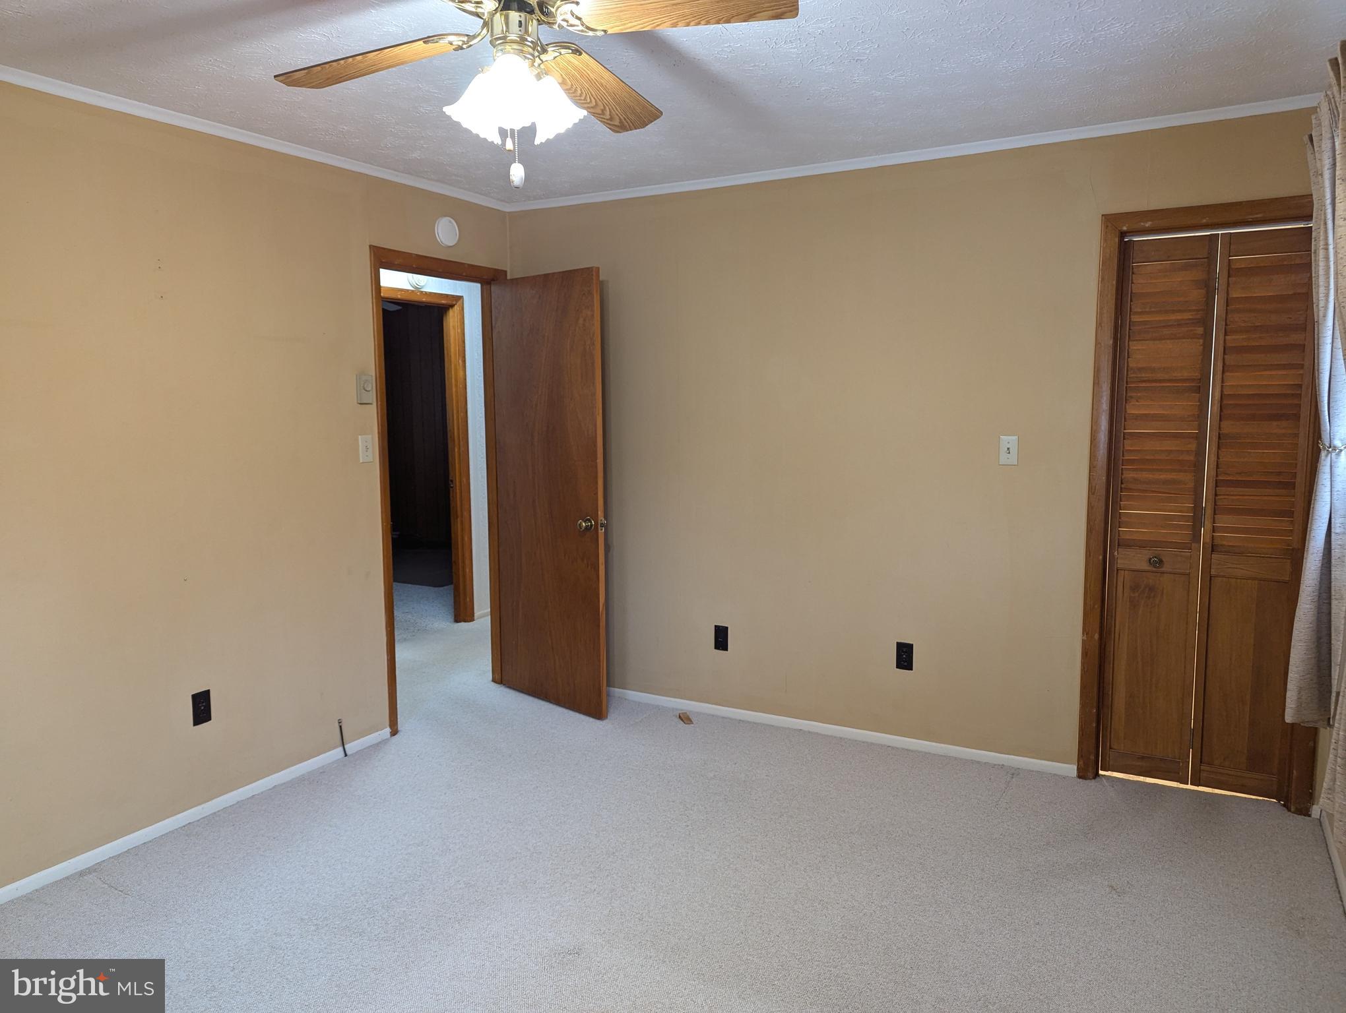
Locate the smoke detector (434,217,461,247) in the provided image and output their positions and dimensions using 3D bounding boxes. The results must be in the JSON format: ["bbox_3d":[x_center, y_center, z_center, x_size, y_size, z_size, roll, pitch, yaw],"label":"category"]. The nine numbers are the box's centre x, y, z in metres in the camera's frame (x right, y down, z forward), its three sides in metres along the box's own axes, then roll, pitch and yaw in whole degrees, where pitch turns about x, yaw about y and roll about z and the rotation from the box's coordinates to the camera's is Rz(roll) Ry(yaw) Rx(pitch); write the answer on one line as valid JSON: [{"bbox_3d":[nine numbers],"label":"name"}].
[{"bbox_3d":[-1.036,-1.265,4.300,0.026,0.135,0.135,3,8,29],"label":"smoke detector"}]

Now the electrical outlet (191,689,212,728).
[{"bbox_3d":[-1.685,0.720,3.343,0.010,0.114,0.070,3,8,29],"label":"electrical outlet"}]

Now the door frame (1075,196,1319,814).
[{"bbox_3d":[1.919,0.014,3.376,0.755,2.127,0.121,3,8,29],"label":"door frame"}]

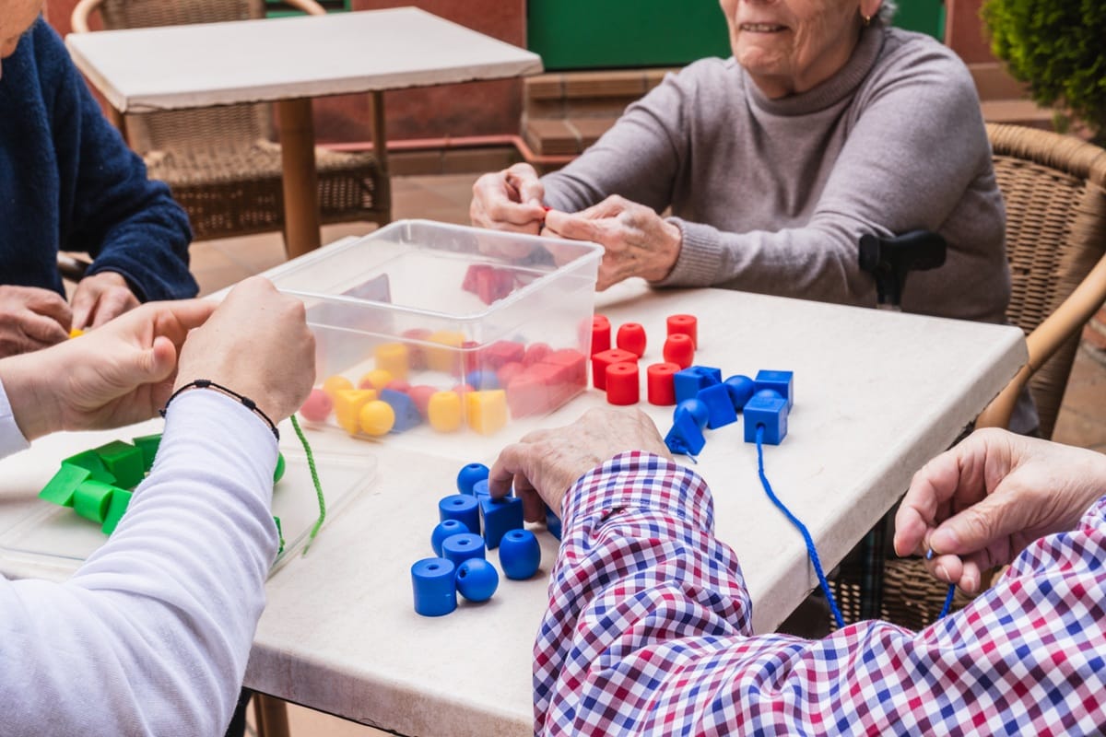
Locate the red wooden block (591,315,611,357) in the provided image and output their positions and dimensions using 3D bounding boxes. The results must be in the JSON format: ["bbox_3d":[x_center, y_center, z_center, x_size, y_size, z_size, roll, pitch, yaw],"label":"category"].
[{"bbox_3d":[0.040,-0.026,1.530,0.028,0.028,0.028,-2,19,0],"label":"red wooden block"}]

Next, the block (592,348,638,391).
[{"bbox_3d":[0.054,0.003,1.447,0.028,0.028,0.028,-17,24,-36],"label":"block"}]

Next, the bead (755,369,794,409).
[{"bbox_3d":[0.184,0.021,1.381,0.028,0.028,0.028,3,20,15],"label":"bead"}]

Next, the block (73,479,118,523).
[{"bbox_3d":[-0.328,0.098,1.210,0.028,0.028,0.028,11,23,32],"label":"block"}]

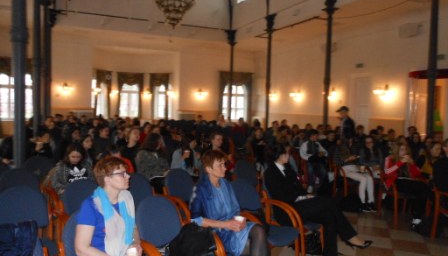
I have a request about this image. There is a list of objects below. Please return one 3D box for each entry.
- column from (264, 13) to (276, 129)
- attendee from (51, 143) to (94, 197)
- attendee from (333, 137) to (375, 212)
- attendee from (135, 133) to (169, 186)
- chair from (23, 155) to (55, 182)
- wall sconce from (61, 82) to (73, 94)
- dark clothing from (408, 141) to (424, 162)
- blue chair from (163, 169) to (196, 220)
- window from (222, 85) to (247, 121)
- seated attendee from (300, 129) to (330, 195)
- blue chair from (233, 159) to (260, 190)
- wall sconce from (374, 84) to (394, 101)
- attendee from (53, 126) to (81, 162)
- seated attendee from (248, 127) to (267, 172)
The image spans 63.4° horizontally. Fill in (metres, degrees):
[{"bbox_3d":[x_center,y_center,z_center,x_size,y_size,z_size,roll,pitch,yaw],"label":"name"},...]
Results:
[{"bbox_3d":[1.544,-1.482,12.433,0.380,4.860,0.380,0,4,-25],"label":"column"},{"bbox_3d":[-1.623,0.777,3.934,0.520,1.200,0.800,-1,4,-37],"label":"attendee"},{"bbox_3d":[2.236,0.748,6.333,0.500,1.180,0.800,-1,4,-27],"label":"attendee"},{"bbox_3d":[-1.014,0.707,5.573,0.780,1.230,0.500,3,4,34],"label":"attendee"},{"bbox_3d":[-2.414,0.852,4.934,0.580,0.900,0.580,4,4,40],"label":"chair"},{"bbox_3d":[-7.127,-1.765,16.400,0.550,0.420,0.280,0,4,-24],"label":"wall sconce"},{"bbox_3d":[3.463,0.497,6.536,0.420,0.520,0.300,-1,4,-30],"label":"dark clothing"},{"bbox_3d":[-0.338,0.943,4.149,0.580,0.900,0.580,4,4,37],"label":"blue chair"},{"bbox_3d":[0.581,-1.293,19.157,1.450,1.950,0.200,0,4,-25],"label":"window"},{"bbox_3d":[1.797,0.652,7.198,0.550,1.230,0.800,0,4,-18],"label":"seated attendee"},{"bbox_3d":[0.491,0.910,5.033,0.580,0.900,0.580,4,4,41],"label":"blue chair"},{"bbox_3d":[5.420,-1.212,12.200,0.280,0.420,0.550,0,4,-24],"label":"wall sconce"},{"bbox_3d":[-2.672,0.621,6.401,0.500,1.240,0.760,-1,4,-33],"label":"attendee"},{"bbox_3d":[0.718,0.617,7.549,0.500,1.240,0.780,0,4,-20],"label":"seated attendee"}]

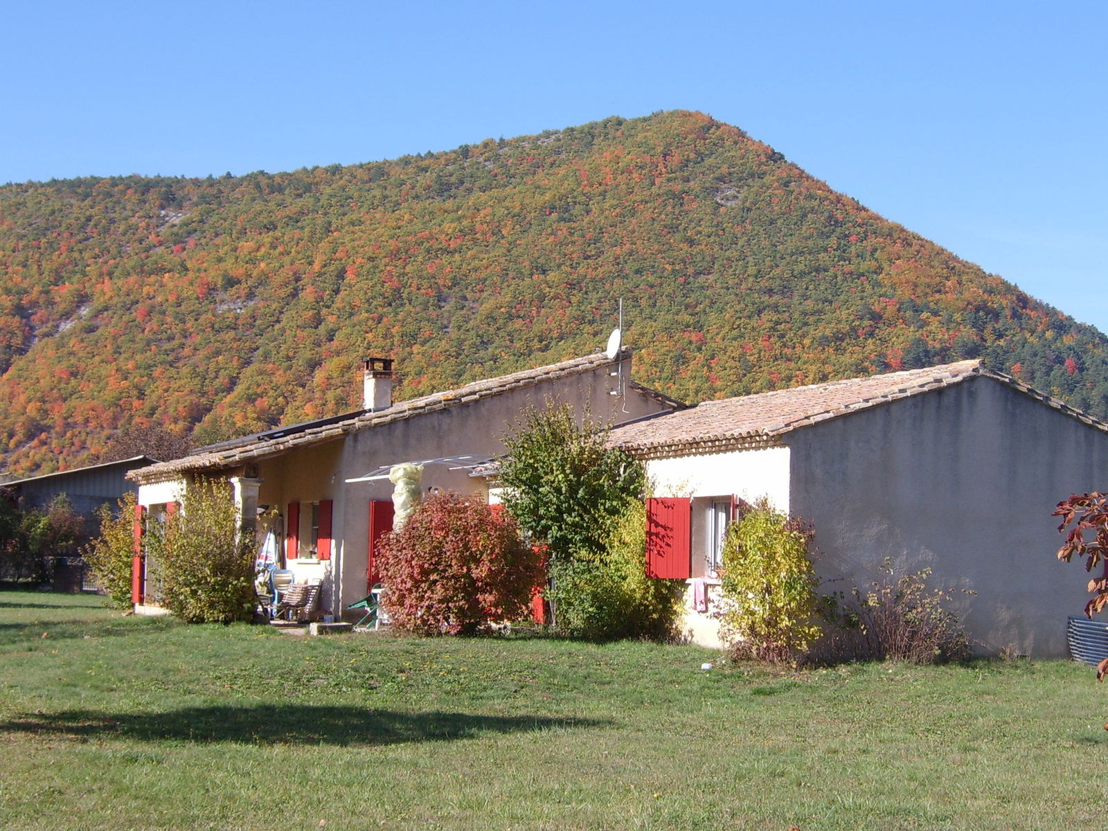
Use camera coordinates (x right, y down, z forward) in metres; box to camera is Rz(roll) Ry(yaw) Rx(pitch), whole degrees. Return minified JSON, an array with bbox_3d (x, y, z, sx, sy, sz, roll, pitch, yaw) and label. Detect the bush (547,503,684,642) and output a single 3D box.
[{"bbox_3d":[0.998,2.424,23.100,1.650,2.227,2.100,4,-6,-30],"label":"bush"}]

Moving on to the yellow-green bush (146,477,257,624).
[{"bbox_3d":[-6.301,2.412,26.300,1.750,2.613,1.850,4,-6,-30],"label":"yellow-green bush"}]

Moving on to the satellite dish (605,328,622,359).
[{"bbox_3d":[1.217,-1.455,30.000,0.200,0.630,0.580,15,-10,-19],"label":"satellite dish"}]

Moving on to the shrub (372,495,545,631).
[{"bbox_3d":[-1.556,2.463,24.500,2.450,2.377,2.650,1,-6,0],"label":"shrub"}]

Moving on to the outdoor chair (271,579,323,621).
[{"bbox_3d":[-4.741,3.406,27.200,0.750,0.800,0.620,4,-6,-30],"label":"outdoor chair"}]

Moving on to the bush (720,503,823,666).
[{"bbox_3d":[2.925,2.223,19.900,1.200,2.211,1.300,1,-6,0],"label":"bush"}]

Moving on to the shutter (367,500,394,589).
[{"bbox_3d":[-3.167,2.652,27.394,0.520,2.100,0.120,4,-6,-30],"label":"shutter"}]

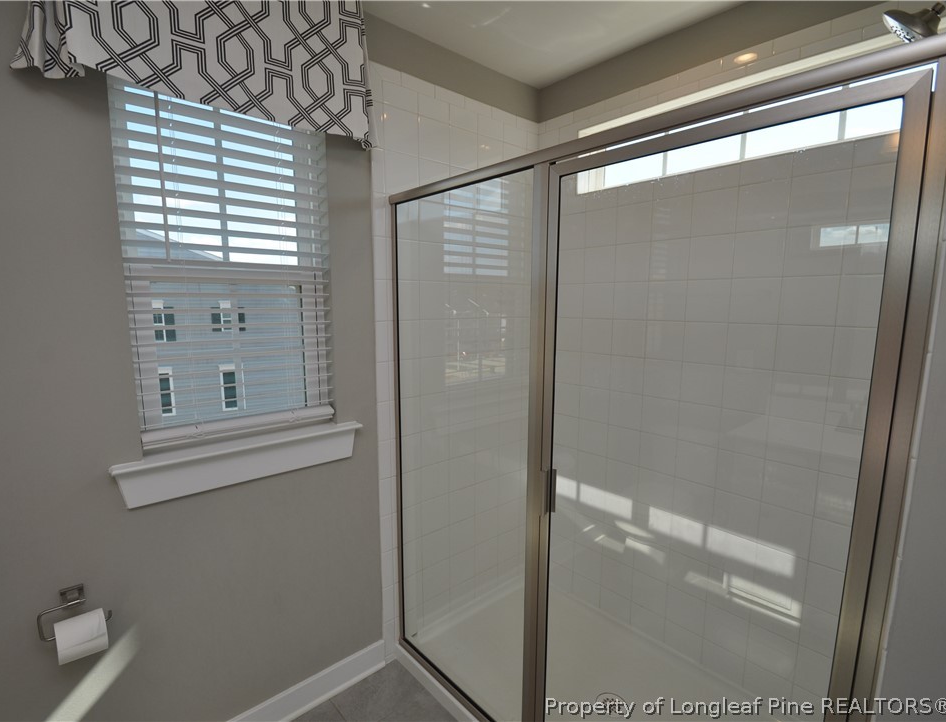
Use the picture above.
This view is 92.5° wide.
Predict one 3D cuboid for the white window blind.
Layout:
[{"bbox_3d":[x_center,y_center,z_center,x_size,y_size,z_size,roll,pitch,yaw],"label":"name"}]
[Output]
[{"bbox_3d":[-0.748,-0.269,1.440,0.573,1.036,0.100,-6,10,-40],"label":"white window blind"}]

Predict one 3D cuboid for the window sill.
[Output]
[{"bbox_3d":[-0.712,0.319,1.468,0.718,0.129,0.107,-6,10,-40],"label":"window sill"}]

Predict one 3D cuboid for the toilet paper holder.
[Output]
[{"bbox_3d":[-1.042,0.654,1.188,0.138,0.089,0.073,-6,10,-40],"label":"toilet paper holder"}]

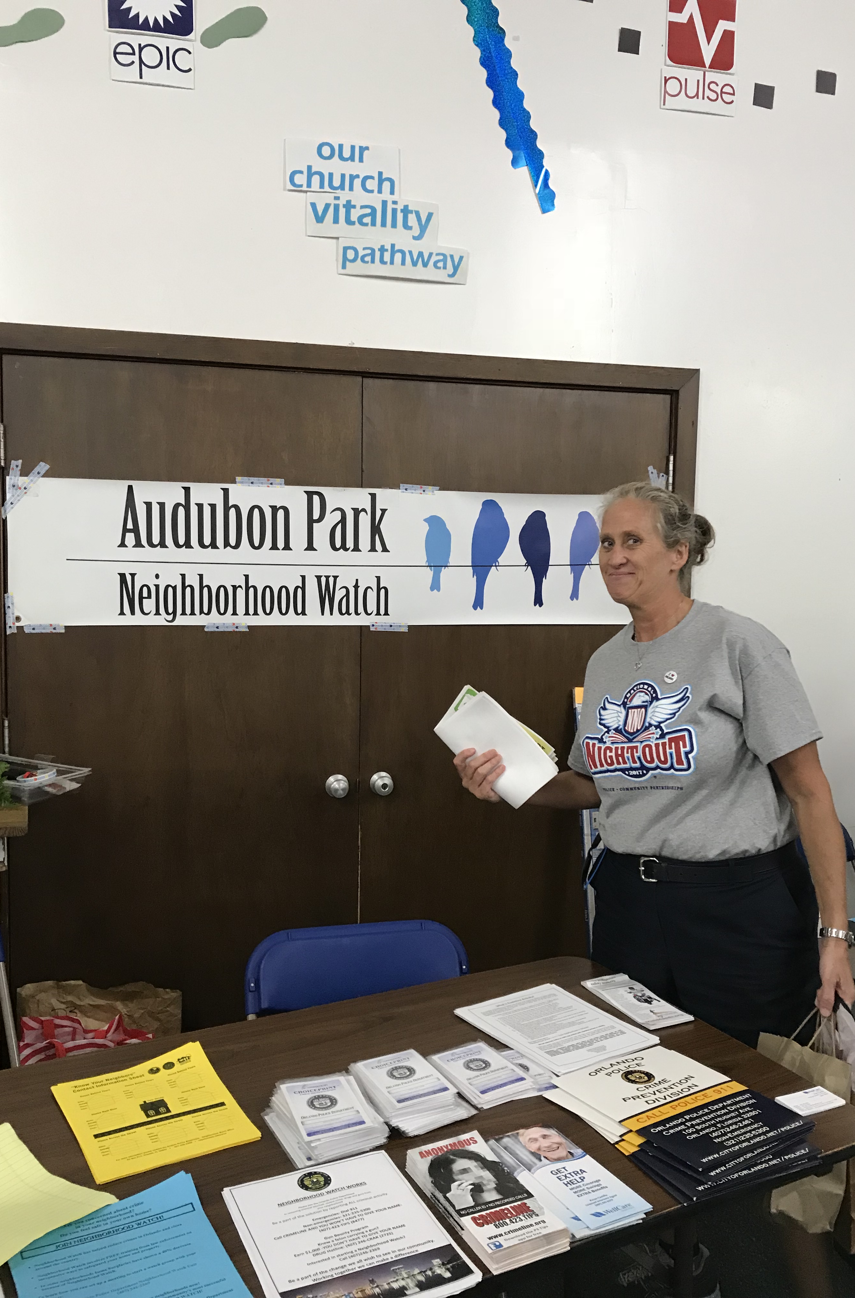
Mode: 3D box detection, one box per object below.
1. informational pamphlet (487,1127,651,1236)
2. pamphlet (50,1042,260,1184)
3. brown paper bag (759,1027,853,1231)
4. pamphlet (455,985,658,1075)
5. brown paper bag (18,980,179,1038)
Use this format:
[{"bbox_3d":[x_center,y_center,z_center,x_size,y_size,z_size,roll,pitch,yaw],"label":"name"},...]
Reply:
[{"bbox_3d":[0.178,0.680,1.367,0.112,0.012,0.225,-2,5,-28],"label":"informational pamphlet"},{"bbox_3d":[-0.398,0.658,1.509,0.222,0.018,0.285,-2,5,-31],"label":"pamphlet"},{"bbox_3d":[0.646,0.824,1.790,0.090,0.290,0.165,-4,6,-44],"label":"brown paper bag"},{"bbox_3d":[0.219,0.646,1.797,0.222,0.012,0.285,-2,6,-33],"label":"pamphlet"},{"bbox_3d":[-0.828,1.087,2.656,0.370,0.450,0.210,0,5,-15],"label":"brown paper bag"}]

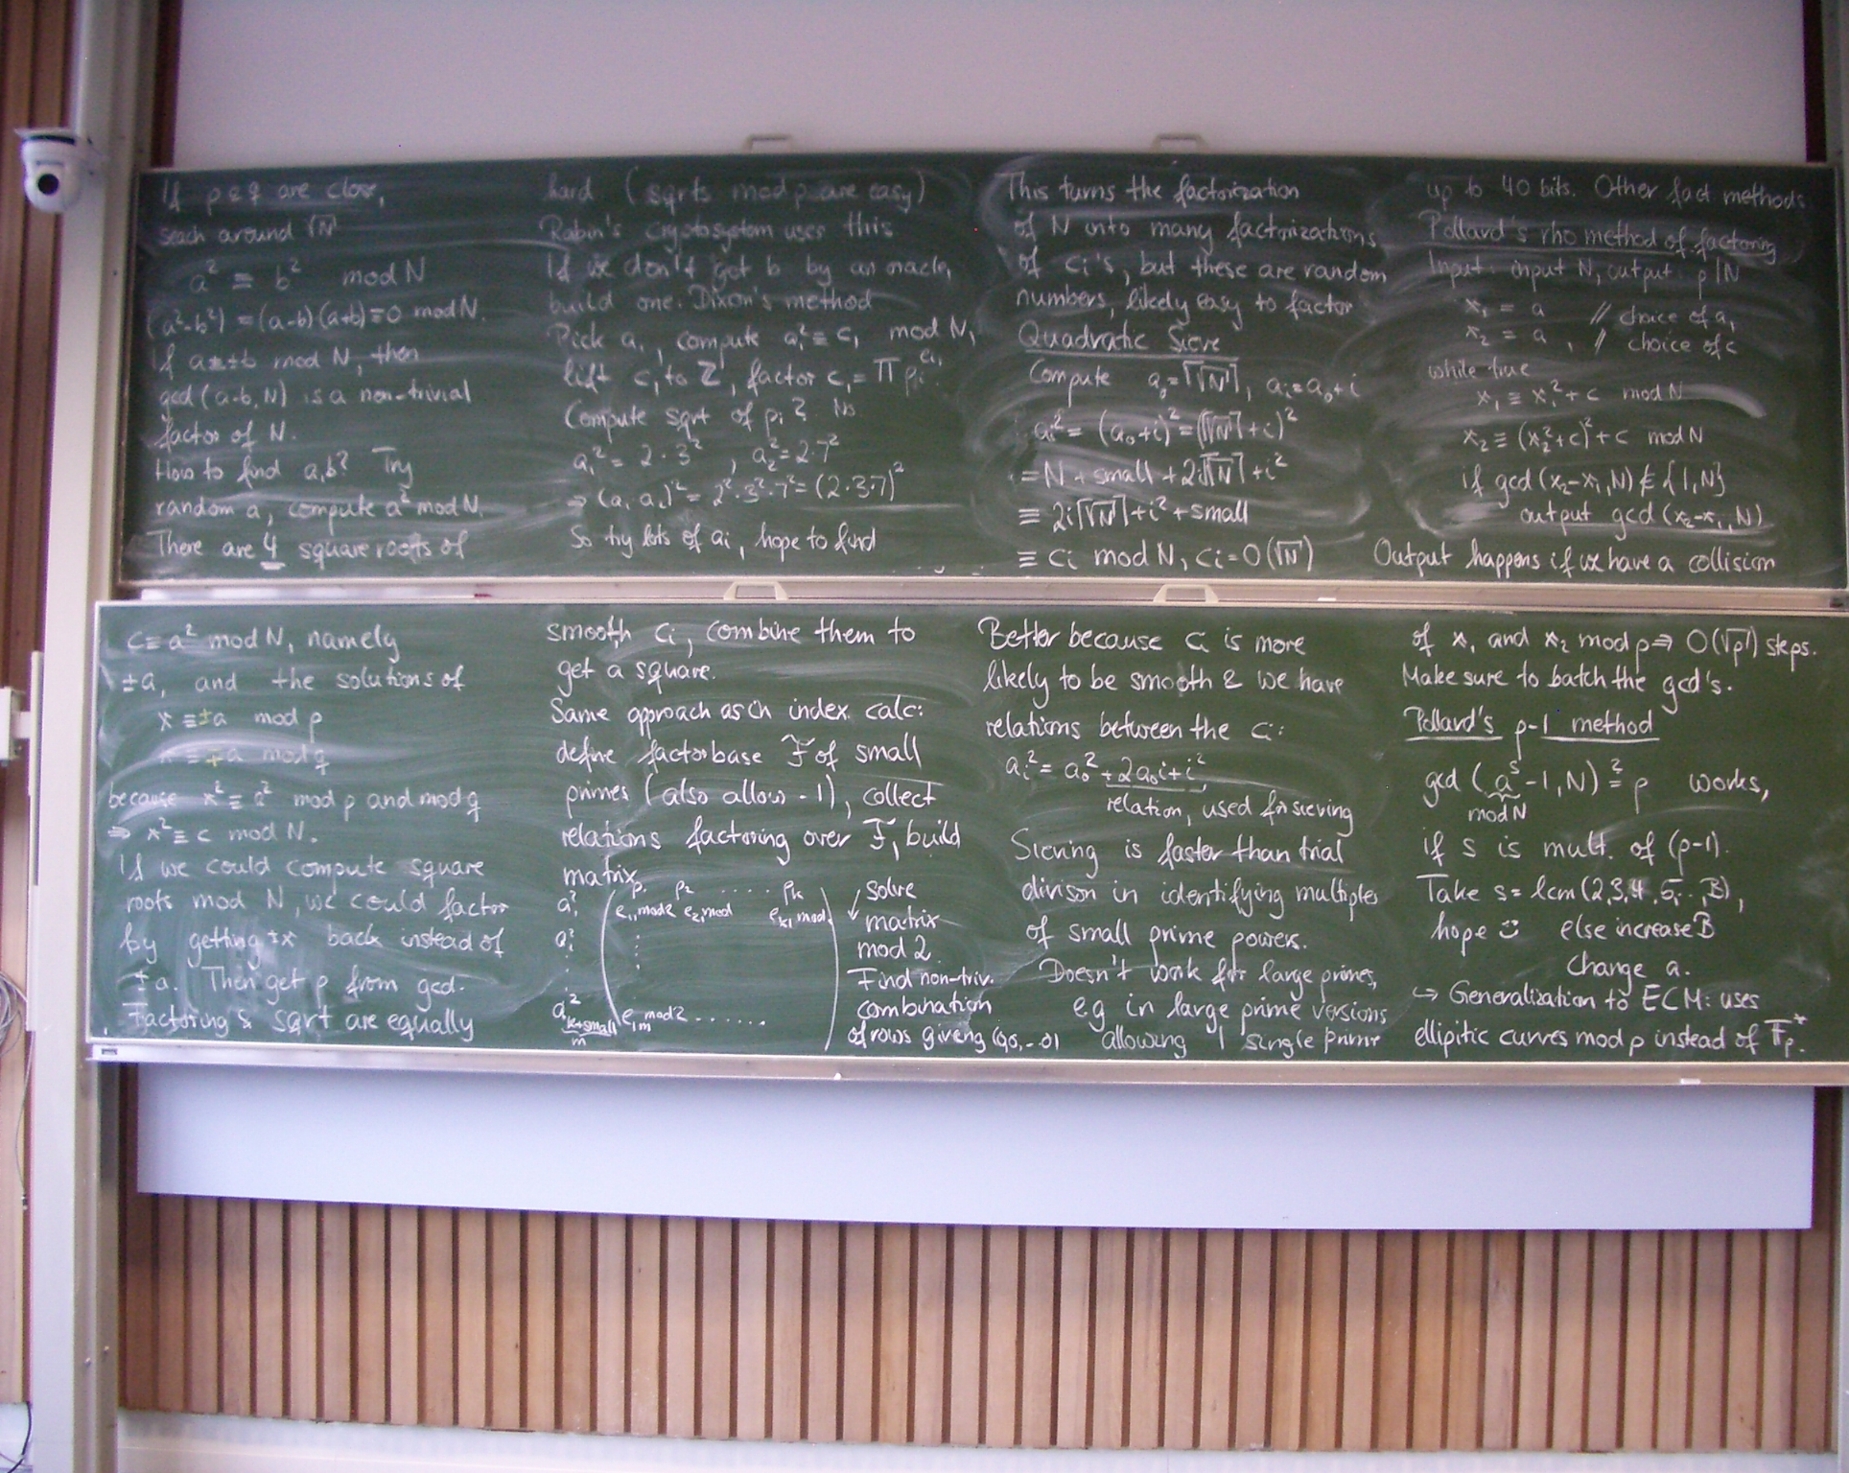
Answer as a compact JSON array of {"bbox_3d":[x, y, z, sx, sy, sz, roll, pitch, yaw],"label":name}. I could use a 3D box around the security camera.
[{"bbox_3d":[-1.895,-1.233,4.330,0.140,0.160,0.155,1,-3,-13],"label":"security camera"}]

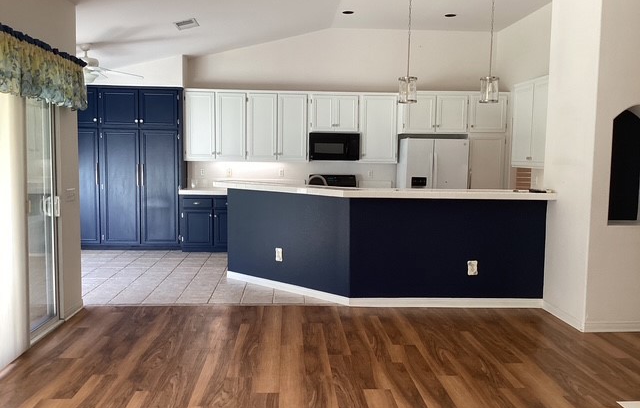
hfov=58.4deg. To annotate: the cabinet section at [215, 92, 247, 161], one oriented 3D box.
[{"bbox_3d":[-1.333,-1.170,8.711,0.464,1.033,0.320,0,5,-3],"label":"cabinet section"}]

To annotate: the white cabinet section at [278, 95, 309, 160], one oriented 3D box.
[{"bbox_3d":[-0.410,-1.163,8.763,0.464,1.033,0.320,0,5,-3],"label":"white cabinet section"}]

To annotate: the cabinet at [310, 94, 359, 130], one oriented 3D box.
[{"bbox_3d":[0.203,-1.377,8.673,0.765,0.585,0.330,0,5,-3],"label":"cabinet"}]

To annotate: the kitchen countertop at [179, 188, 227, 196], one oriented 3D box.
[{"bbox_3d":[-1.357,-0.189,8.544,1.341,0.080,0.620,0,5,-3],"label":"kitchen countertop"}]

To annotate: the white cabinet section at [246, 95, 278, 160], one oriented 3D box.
[{"bbox_3d":[-0.871,-1.167,8.737,0.460,1.033,0.320,0,5,-3],"label":"white cabinet section"}]

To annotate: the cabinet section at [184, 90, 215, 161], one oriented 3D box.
[{"bbox_3d":[-1.792,-1.174,8.685,0.457,1.033,0.320,0,5,-3],"label":"cabinet section"}]

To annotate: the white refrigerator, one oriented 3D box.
[{"bbox_3d":[1.663,-0.120,8.614,0.903,1.691,0.770,0,5,-3],"label":"white refrigerator"}]

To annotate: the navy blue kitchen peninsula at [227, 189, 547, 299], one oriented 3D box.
[{"bbox_3d":[0.535,0.396,6.097,3.150,1.030,1.440,0,5,-3],"label":"navy blue kitchen peninsula"}]

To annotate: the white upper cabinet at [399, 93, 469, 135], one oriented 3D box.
[{"bbox_3d":[1.644,-1.343,8.571,0.969,0.615,0.700,0,5,-3],"label":"white upper cabinet"}]

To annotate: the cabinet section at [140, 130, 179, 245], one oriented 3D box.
[{"bbox_3d":[-2.373,-0.253,8.671,0.540,1.690,0.500,0,5,-3],"label":"cabinet section"}]

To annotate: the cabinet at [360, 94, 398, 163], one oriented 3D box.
[{"bbox_3d":[0.869,-1.145,8.731,0.566,1.053,0.330,0,5,-3],"label":"cabinet"}]

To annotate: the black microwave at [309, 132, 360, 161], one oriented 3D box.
[{"bbox_3d":[0.208,-0.862,8.683,0.747,0.412,0.400,0,5,-3],"label":"black microwave"}]

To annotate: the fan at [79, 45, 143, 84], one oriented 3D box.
[{"bbox_3d":[-2.664,-1.591,6.547,1.300,0.445,1.300,0,5,-3],"label":"fan"}]

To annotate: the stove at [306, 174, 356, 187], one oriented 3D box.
[{"bbox_3d":[0.203,0.139,8.620,0.760,1.135,0.680,0,5,-3],"label":"stove"}]

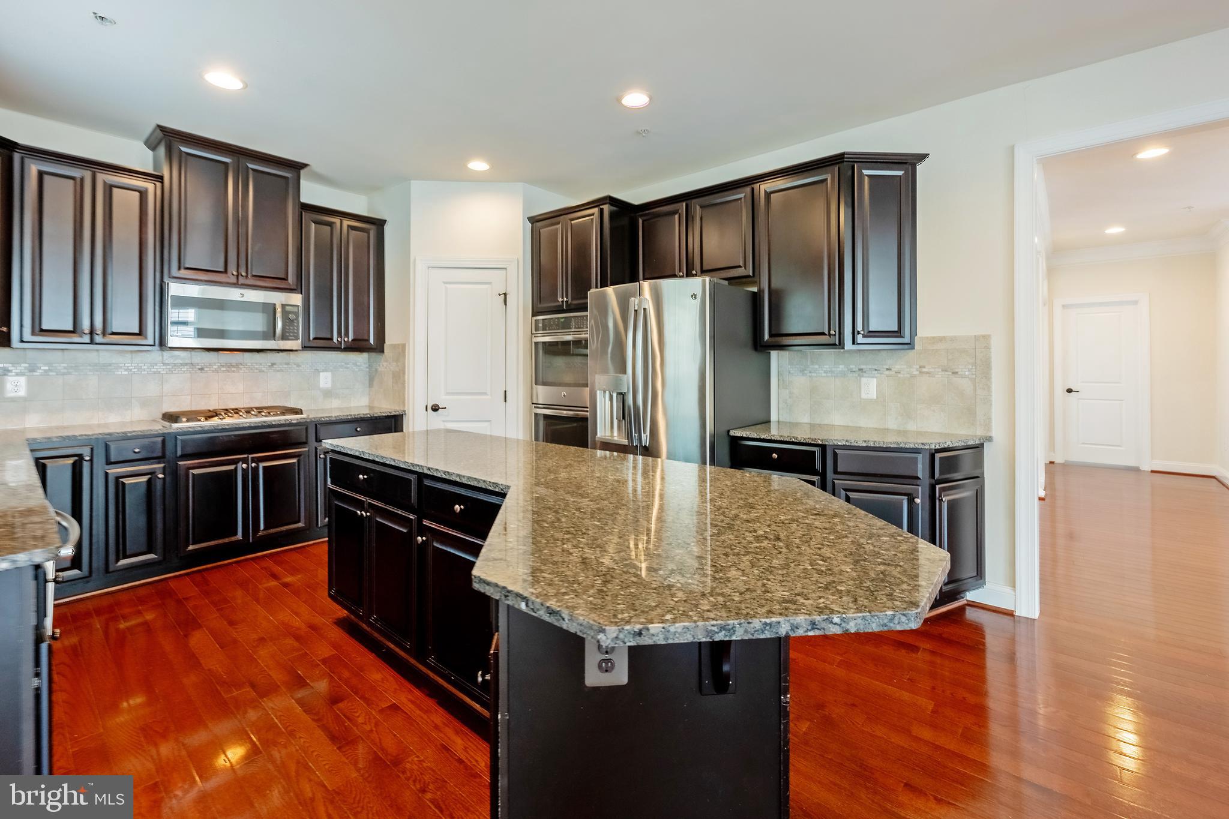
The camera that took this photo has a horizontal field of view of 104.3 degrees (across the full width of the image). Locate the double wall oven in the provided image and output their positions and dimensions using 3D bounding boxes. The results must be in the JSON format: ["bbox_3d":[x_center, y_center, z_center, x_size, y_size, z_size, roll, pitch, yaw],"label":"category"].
[{"bbox_3d":[-0.183,-0.072,3.788,0.756,1.340,0.600,3,4,38],"label":"double wall oven"}]

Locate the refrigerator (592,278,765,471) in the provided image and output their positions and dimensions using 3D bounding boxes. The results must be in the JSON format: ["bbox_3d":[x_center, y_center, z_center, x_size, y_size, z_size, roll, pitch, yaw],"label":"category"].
[{"bbox_3d":[0.427,0.121,3.150,0.860,1.790,0.840,3,4,38],"label":"refrigerator"}]

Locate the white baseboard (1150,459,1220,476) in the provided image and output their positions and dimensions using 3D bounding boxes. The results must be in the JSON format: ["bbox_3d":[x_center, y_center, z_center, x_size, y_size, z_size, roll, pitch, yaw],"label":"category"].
[{"bbox_3d":[6.735,0.691,5.669,0.519,0.145,0.025,3,4,38],"label":"white baseboard"}]

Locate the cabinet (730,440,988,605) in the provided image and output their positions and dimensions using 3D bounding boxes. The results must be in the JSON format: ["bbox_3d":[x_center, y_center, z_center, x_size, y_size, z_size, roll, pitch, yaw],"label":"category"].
[{"bbox_3d":[1.329,0.620,2.652,1.155,0.900,0.620,3,4,38],"label":"cabinet"}]

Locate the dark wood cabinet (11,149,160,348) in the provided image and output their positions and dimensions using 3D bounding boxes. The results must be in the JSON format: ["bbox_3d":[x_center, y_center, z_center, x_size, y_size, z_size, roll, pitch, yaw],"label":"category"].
[{"bbox_3d":[-3.323,-0.954,3.043,0.370,1.150,0.625,3,5,43],"label":"dark wood cabinet"}]

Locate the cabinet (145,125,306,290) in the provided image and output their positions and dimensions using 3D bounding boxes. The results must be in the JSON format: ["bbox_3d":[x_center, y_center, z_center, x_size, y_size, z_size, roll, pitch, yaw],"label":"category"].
[{"bbox_3d":[-2.815,-1.378,3.537,0.430,0.990,0.870,3,5,43],"label":"cabinet"}]

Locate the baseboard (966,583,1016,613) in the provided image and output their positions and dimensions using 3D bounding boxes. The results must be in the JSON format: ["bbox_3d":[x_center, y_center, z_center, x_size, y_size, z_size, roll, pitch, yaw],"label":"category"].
[{"bbox_3d":[1.981,0.991,2.522,0.205,0.137,0.025,3,4,38],"label":"baseboard"}]

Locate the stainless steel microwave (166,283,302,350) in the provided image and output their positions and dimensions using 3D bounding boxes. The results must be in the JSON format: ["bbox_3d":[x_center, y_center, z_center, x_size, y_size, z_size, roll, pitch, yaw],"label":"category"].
[{"bbox_3d":[-2.817,-0.658,3.548,0.410,0.428,0.767,3,5,43],"label":"stainless steel microwave"}]

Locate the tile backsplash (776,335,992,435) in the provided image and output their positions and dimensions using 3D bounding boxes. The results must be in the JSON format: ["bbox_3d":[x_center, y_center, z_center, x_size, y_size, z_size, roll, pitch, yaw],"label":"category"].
[{"bbox_3d":[1.538,-0.161,2.870,1.148,0.538,0.020,3,4,38],"label":"tile backsplash"}]

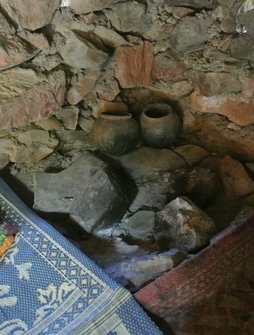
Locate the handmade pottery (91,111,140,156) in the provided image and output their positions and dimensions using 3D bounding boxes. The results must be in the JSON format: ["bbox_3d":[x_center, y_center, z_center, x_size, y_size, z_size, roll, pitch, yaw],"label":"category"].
[{"bbox_3d":[-0.054,-0.156,1.860,0.229,0.196,0.229,3,23,-1],"label":"handmade pottery"}]

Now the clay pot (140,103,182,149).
[{"bbox_3d":[0.169,-0.191,1.930,0.208,0.193,0.208,0,33,0],"label":"clay pot"}]

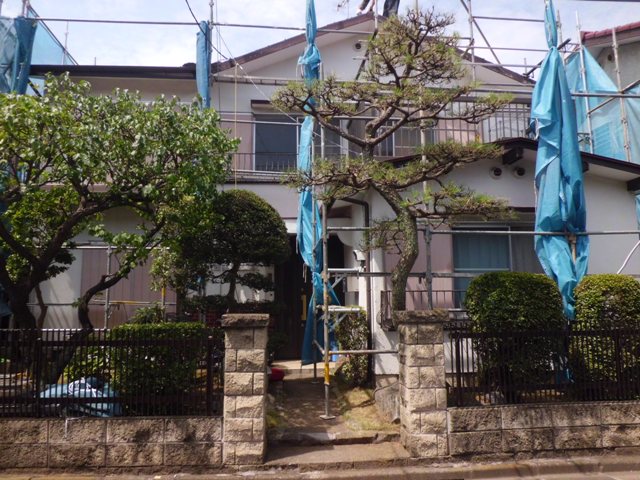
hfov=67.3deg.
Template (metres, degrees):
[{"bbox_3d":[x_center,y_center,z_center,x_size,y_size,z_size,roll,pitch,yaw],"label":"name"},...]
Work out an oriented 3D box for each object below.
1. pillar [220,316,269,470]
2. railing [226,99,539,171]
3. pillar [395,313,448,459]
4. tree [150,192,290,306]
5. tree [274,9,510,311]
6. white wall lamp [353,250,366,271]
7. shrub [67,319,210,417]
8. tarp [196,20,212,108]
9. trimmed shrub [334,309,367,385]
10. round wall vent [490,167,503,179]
[{"bbox_3d":[-0.684,1.306,4.352,0.400,1.280,0.400,0,-7,-6],"label":"pillar"},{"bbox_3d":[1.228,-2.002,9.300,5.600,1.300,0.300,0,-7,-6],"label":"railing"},{"bbox_3d":[0.946,1.315,4.504,0.400,1.290,0.400,0,-7,-6],"label":"pillar"},{"bbox_3d":[-1.280,0.598,6.578,1.650,2.610,1.600,0,-7,-6],"label":"tree"},{"bbox_3d":[0.774,-0.467,5.593,2.400,4.630,2.100,0,-7,-6],"label":"tree"},{"bbox_3d":[0.527,0.273,6.412,0.200,0.260,0.140,3,-8,-30],"label":"white wall lamp"},{"bbox_3d":[-1.815,1.310,4.832,1.280,0.940,0.750,0,-7,-6],"label":"shrub"},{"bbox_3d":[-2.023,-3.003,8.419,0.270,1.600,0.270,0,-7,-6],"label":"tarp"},{"bbox_3d":[0.402,1.378,6.129,0.440,1.000,0.450,0,-7,-6],"label":"trimmed shrub"},{"bbox_3d":[2.627,-1.008,7.105,0.170,0.170,0.080,0,-7,-6],"label":"round wall vent"}]

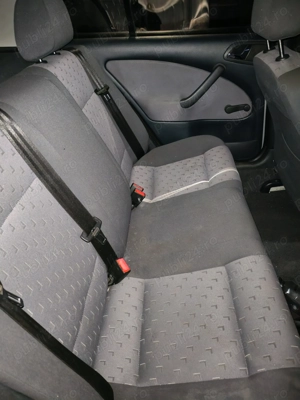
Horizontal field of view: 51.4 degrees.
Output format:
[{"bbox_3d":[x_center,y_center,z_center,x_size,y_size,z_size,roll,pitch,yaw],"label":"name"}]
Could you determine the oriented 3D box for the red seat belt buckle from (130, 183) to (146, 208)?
[{"bbox_3d":[-0.056,-0.017,1.235,0.050,0.076,0.060,29,32,-17],"label":"red seat belt buckle"}]

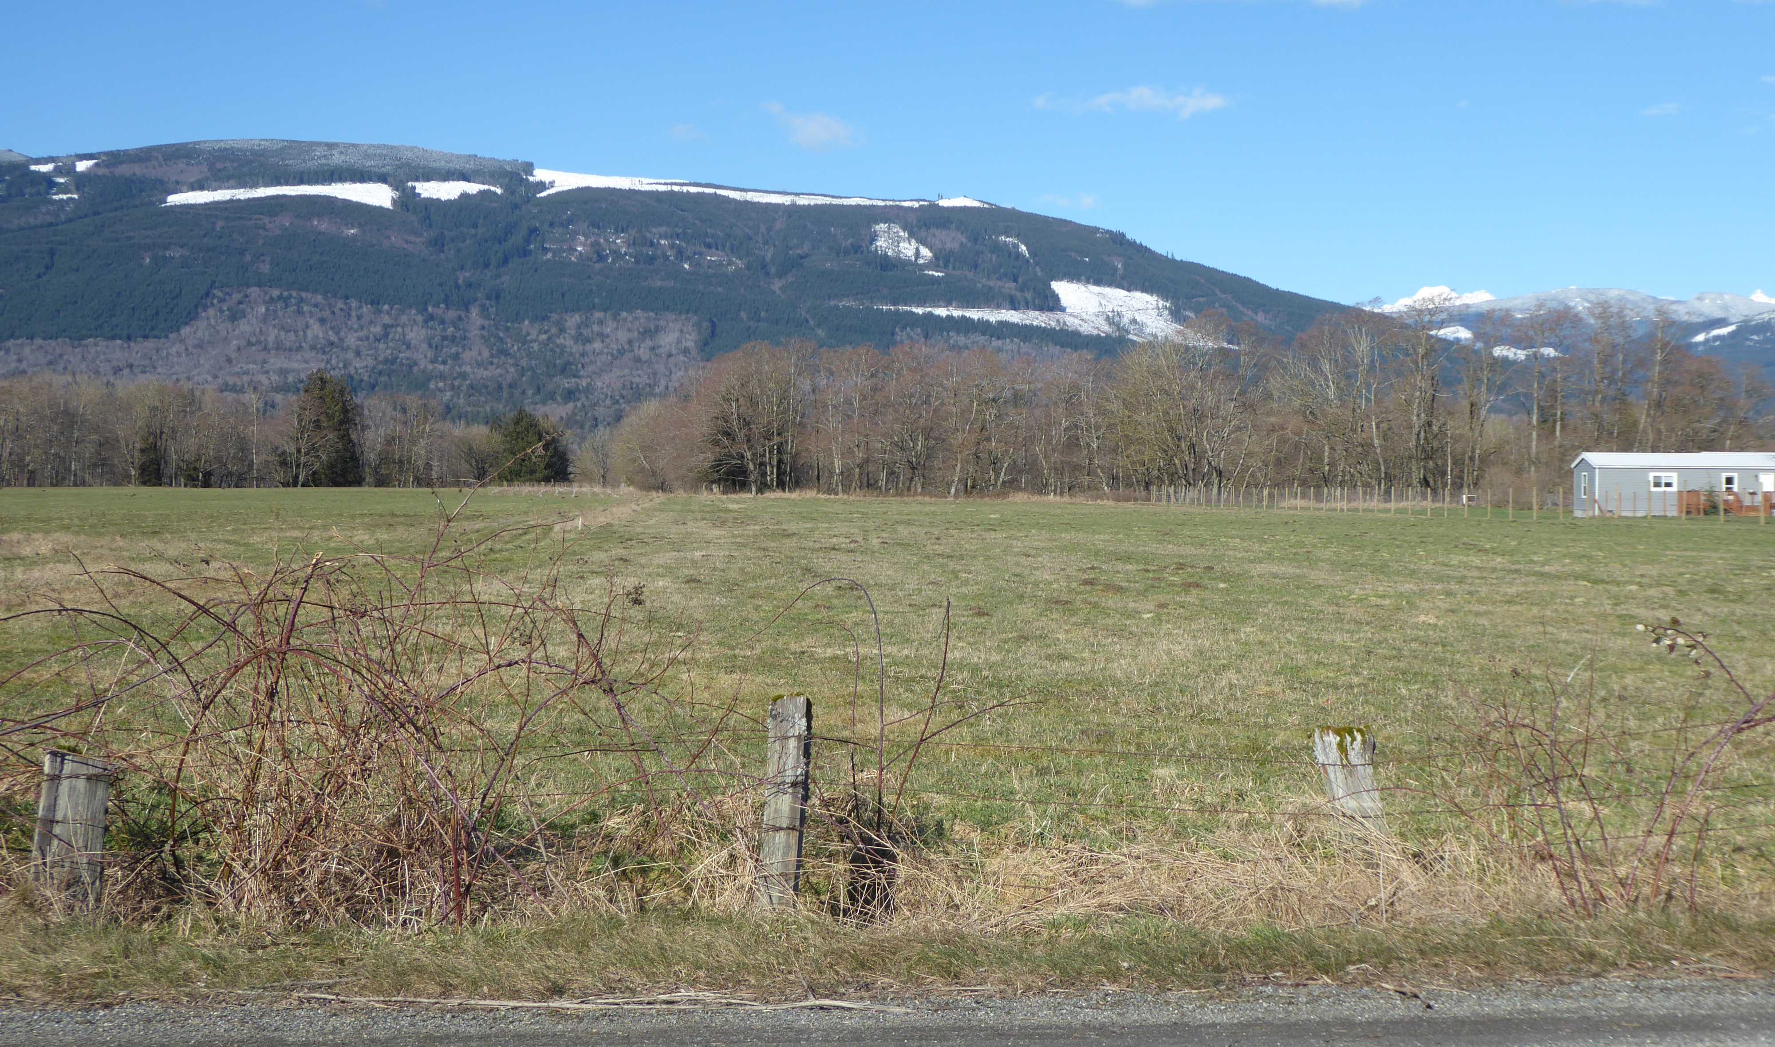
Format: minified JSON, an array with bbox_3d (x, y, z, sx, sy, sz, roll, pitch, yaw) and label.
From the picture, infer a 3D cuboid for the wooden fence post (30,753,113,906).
[{"bbox_3d":[-3.140,1.190,8.700,0.235,0.640,0.180,4,1,-7],"label":"wooden fence post"}]

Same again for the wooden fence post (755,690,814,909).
[{"bbox_3d":[-0.400,1.090,8.750,0.150,0.840,0.130,4,1,6],"label":"wooden fence post"}]

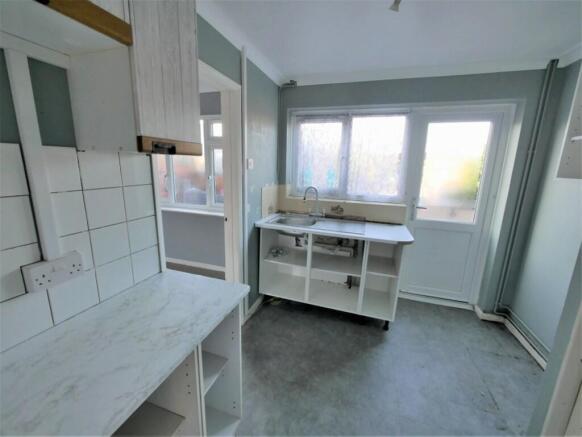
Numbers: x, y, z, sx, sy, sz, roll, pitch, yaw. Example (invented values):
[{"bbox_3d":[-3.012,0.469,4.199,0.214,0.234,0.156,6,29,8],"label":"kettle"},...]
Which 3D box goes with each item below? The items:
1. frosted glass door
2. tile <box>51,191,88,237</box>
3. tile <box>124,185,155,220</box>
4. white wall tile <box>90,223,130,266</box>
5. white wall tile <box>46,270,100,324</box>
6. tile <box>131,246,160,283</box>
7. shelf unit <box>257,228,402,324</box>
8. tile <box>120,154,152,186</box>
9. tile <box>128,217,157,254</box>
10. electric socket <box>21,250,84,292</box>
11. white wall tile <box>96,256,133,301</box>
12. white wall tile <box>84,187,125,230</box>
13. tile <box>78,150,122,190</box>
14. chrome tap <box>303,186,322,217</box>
[{"bbox_3d":[1.621,-0.069,2.526,0.730,1.955,0.065,5,13,17],"label":"frosted glass door"},{"bbox_3d":[-0.782,-0.019,0.831,0.010,0.150,0.102,6,13,16],"label":"tile"},{"bbox_3d":[-0.700,-0.075,1.091,0.010,0.150,0.150,6,13,16],"label":"tile"},{"bbox_3d":[-0.757,0.107,0.994,0.009,0.150,0.150,5,13,17],"label":"white wall tile"},{"bbox_3d":[-0.802,0.284,0.875,0.010,0.150,0.150,6,13,16],"label":"white wall tile"},{"bbox_3d":[-0.714,0.227,1.168,0.009,0.150,0.150,5,13,17],"label":"tile"},{"bbox_3d":[0.390,0.460,2.501,1.320,0.735,0.575,6,13,16],"label":"shelf unit"},{"bbox_3d":[-0.694,-0.224,1.056,0.010,0.150,0.150,6,13,16],"label":"tile"},{"bbox_3d":[-0.710,0.077,1.136,0.009,0.150,0.150,5,13,17],"label":"tile"},{"bbox_3d":[-0.784,0.179,0.792,0.045,0.086,0.147,6,13,16],"label":"electric socket"},{"bbox_3d":[-0.761,0.258,1.026,0.009,0.150,0.150,5,13,17],"label":"white wall tile"},{"bbox_3d":[-0.745,-0.045,0.949,0.010,0.150,0.150,6,13,16],"label":"white wall tile"},{"bbox_3d":[-0.749,-0.193,0.930,0.009,0.150,0.150,5,13,17],"label":"tile"},{"bbox_3d":[0.244,-0.184,2.602,0.180,0.314,0.120,-5,13,-27],"label":"chrome tap"}]

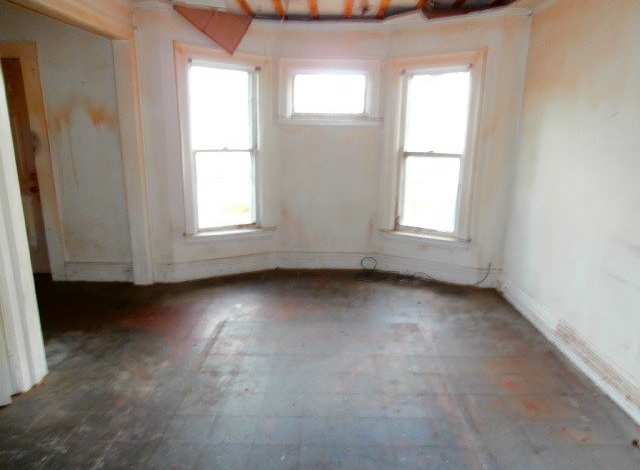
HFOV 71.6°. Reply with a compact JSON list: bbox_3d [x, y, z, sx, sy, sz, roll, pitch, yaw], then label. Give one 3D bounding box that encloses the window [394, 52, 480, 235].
[{"bbox_3d":[1.153,-0.871,4.476,0.868,1.787,0.140,8,15,27],"label":"window"}]

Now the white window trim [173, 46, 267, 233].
[{"bbox_3d":[-0.970,-0.924,4.493,0.881,1.796,0.140,-6,15,-26],"label":"white window trim"}]

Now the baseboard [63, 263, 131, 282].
[{"bbox_3d":[-2.262,0.379,4.522,0.725,0.197,0.032,1,13,1],"label":"baseboard"}]

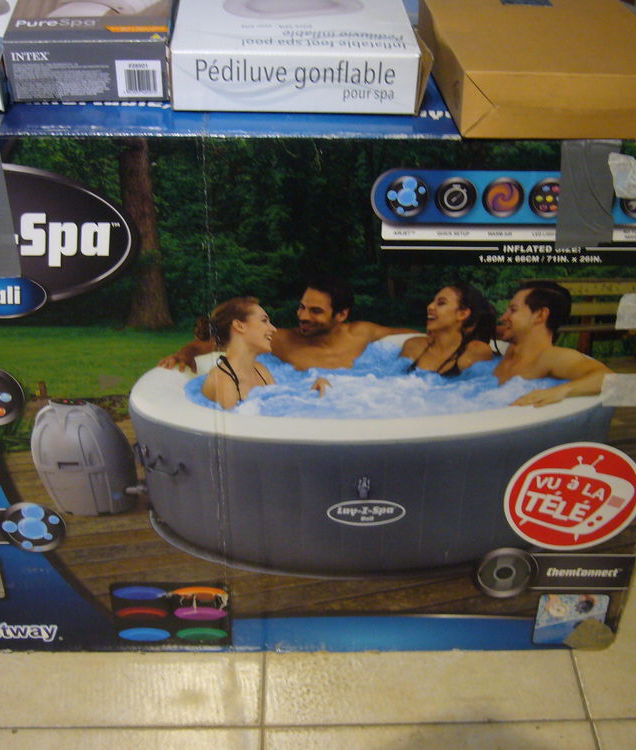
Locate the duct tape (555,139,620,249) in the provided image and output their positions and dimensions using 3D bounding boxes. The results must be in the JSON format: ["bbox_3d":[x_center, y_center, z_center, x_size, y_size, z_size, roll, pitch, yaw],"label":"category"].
[{"bbox_3d":[0.215,-0.146,0.812,0.051,0.096,0.008,0,34,0],"label":"duct tape"}]

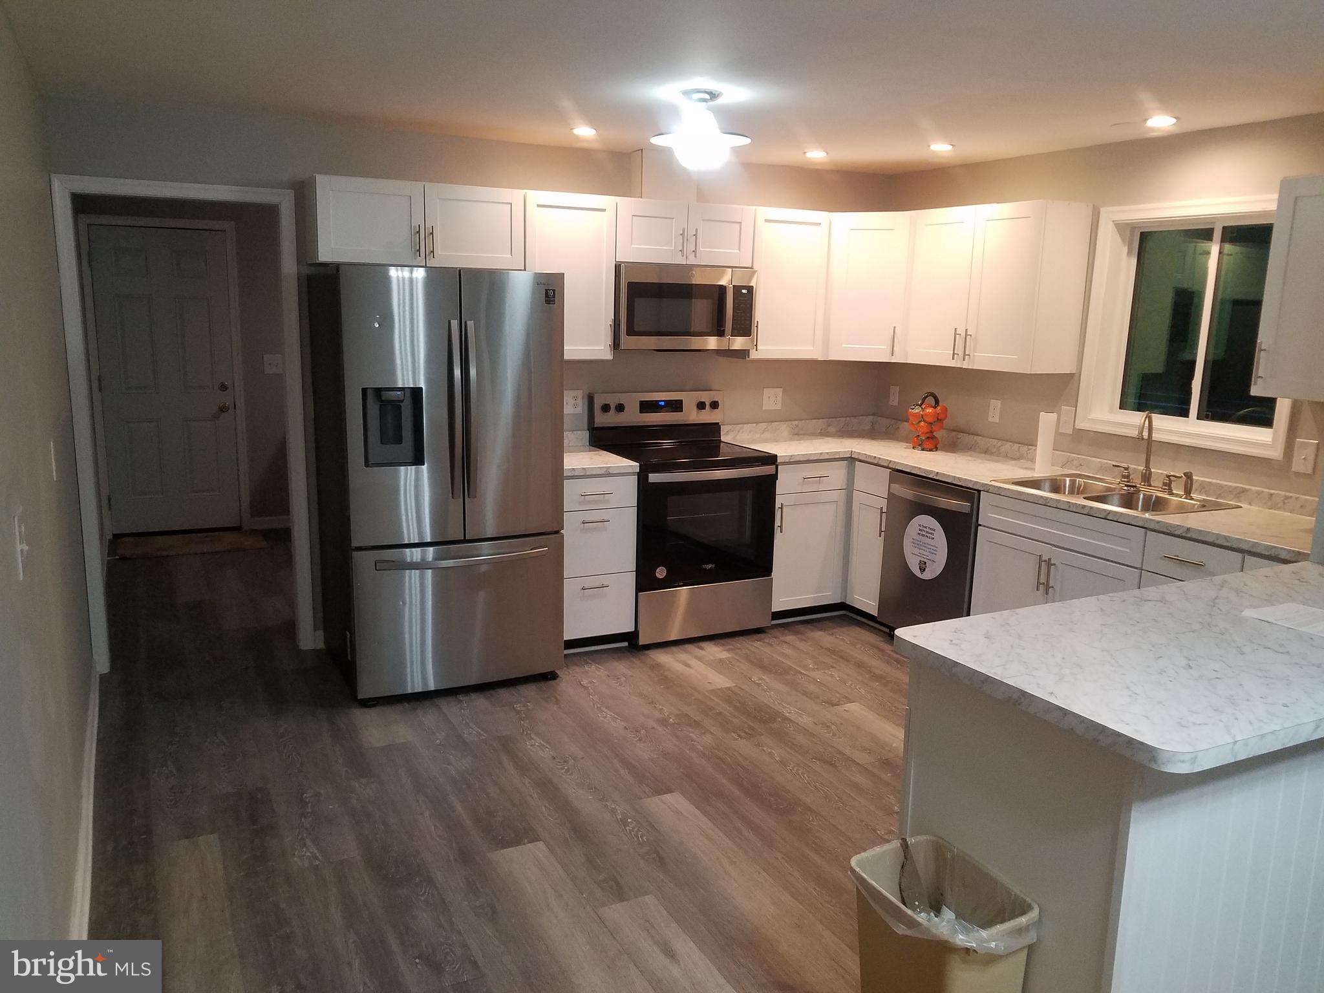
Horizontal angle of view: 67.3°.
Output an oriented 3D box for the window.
[{"bbox_3d":[2.232,-0.731,4.216,0.100,1.012,0.981,-4,12,-27],"label":"window"}]

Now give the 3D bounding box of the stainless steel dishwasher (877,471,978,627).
[{"bbox_3d":[1.529,0.315,4.932,0.610,0.845,0.608,-4,12,-27],"label":"stainless steel dishwasher"}]

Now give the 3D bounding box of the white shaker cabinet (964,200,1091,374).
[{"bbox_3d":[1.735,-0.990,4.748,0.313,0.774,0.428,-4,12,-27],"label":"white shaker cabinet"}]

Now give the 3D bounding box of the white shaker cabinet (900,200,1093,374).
[{"bbox_3d":[1.636,-1.029,4.938,0.313,0.774,0.863,-4,12,-27],"label":"white shaker cabinet"}]

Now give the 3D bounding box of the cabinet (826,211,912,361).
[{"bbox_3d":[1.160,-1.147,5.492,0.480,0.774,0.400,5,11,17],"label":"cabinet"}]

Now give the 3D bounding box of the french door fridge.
[{"bbox_3d":[-0.996,-0.096,4.413,0.900,1.760,0.865,-4,12,-27],"label":"french door fridge"}]

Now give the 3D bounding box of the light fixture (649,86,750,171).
[{"bbox_3d":[0.138,-1.297,3.540,0.354,0.268,0.354,1,11,0],"label":"light fixture"}]

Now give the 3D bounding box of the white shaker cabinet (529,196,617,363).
[{"bbox_3d":[-0.495,-1.057,4.839,0.452,0.774,0.313,-4,12,-27],"label":"white shaker cabinet"}]

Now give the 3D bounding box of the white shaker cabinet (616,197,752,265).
[{"bbox_3d":[0.063,-1.321,5.033,0.762,0.300,0.320,-4,12,-26],"label":"white shaker cabinet"}]

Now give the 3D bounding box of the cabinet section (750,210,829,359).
[{"bbox_3d":[0.608,-1.132,5.348,0.465,0.765,0.320,-4,12,-26],"label":"cabinet section"}]

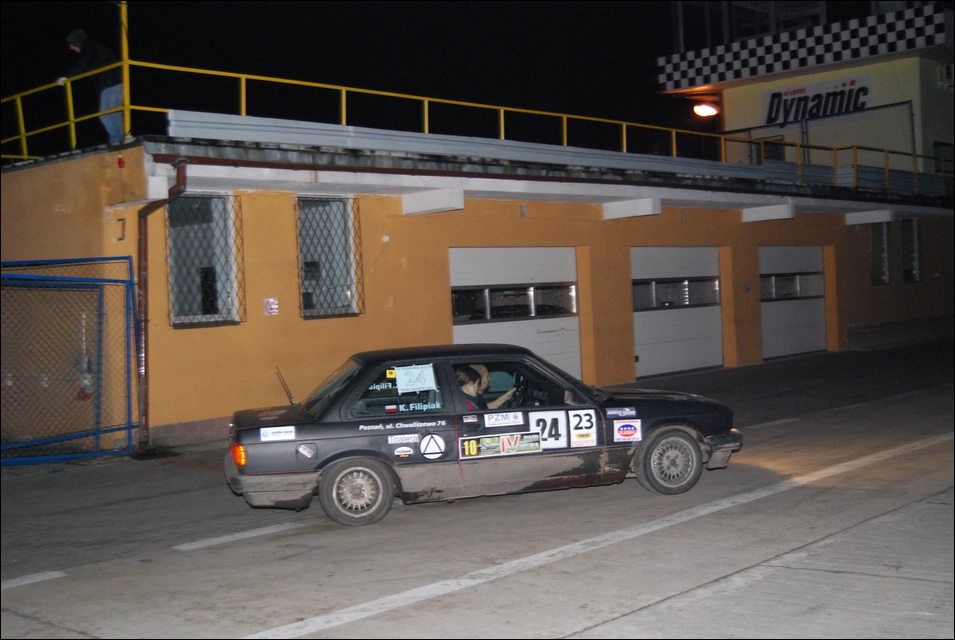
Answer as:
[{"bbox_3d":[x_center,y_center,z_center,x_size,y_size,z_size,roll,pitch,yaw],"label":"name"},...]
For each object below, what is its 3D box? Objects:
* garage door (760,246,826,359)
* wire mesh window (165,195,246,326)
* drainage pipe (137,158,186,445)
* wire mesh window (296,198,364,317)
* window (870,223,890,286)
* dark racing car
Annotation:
[{"bbox_3d":[7.263,-0.437,27.487,0.100,2.496,3.325,-1,2,40],"label":"garage door"},{"bbox_3d":[-3.303,-0.727,14.509,0.140,1.546,1.118,-1,2,40],"label":"wire mesh window"},{"bbox_3d":[-3.571,-0.135,13.538,0.910,3.239,0.232,-1,2,40],"label":"drainage pipe"},{"bbox_3d":[-1.988,-0.843,16.055,0.140,1.574,1.142,-1,2,40],"label":"wire mesh window"},{"bbox_3d":[10.186,-1.688,30.364,0.140,1.570,1.140,-1,2,40],"label":"window"},{"bbox_3d":[0.043,0.836,10.154,4.330,1.340,1.660,-3,2,-13],"label":"dark racing car"}]

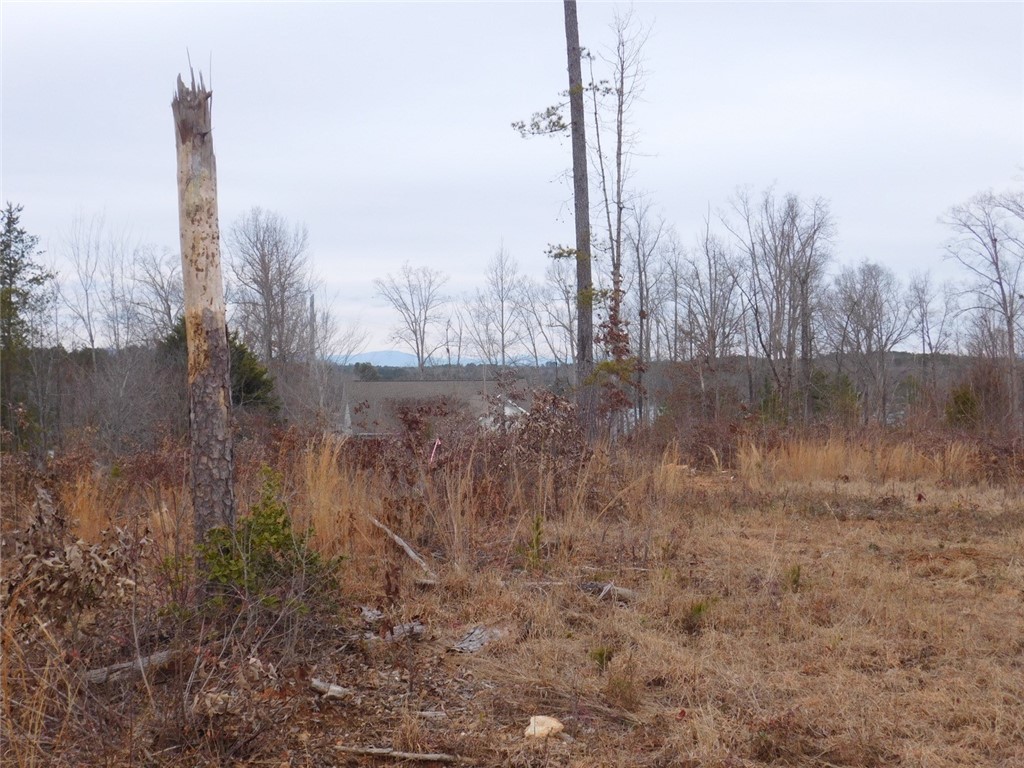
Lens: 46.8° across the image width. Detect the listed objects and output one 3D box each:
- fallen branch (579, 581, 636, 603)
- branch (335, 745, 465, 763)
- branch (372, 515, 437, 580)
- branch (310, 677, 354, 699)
[{"bbox_3d":[0.647,1.404,7.988,0.397,0.090,0.100,8,3,18],"label":"fallen branch"},{"bbox_3d":[-0.462,1.501,4.813,0.563,0.035,0.045,0,1,18],"label":"branch"},{"bbox_3d":[-0.832,1.239,9.002,0.080,0.070,0.977,-1,23,-39],"label":"branch"},{"bbox_3d":[-0.872,1.464,5.711,0.246,0.055,0.060,10,6,29],"label":"branch"}]

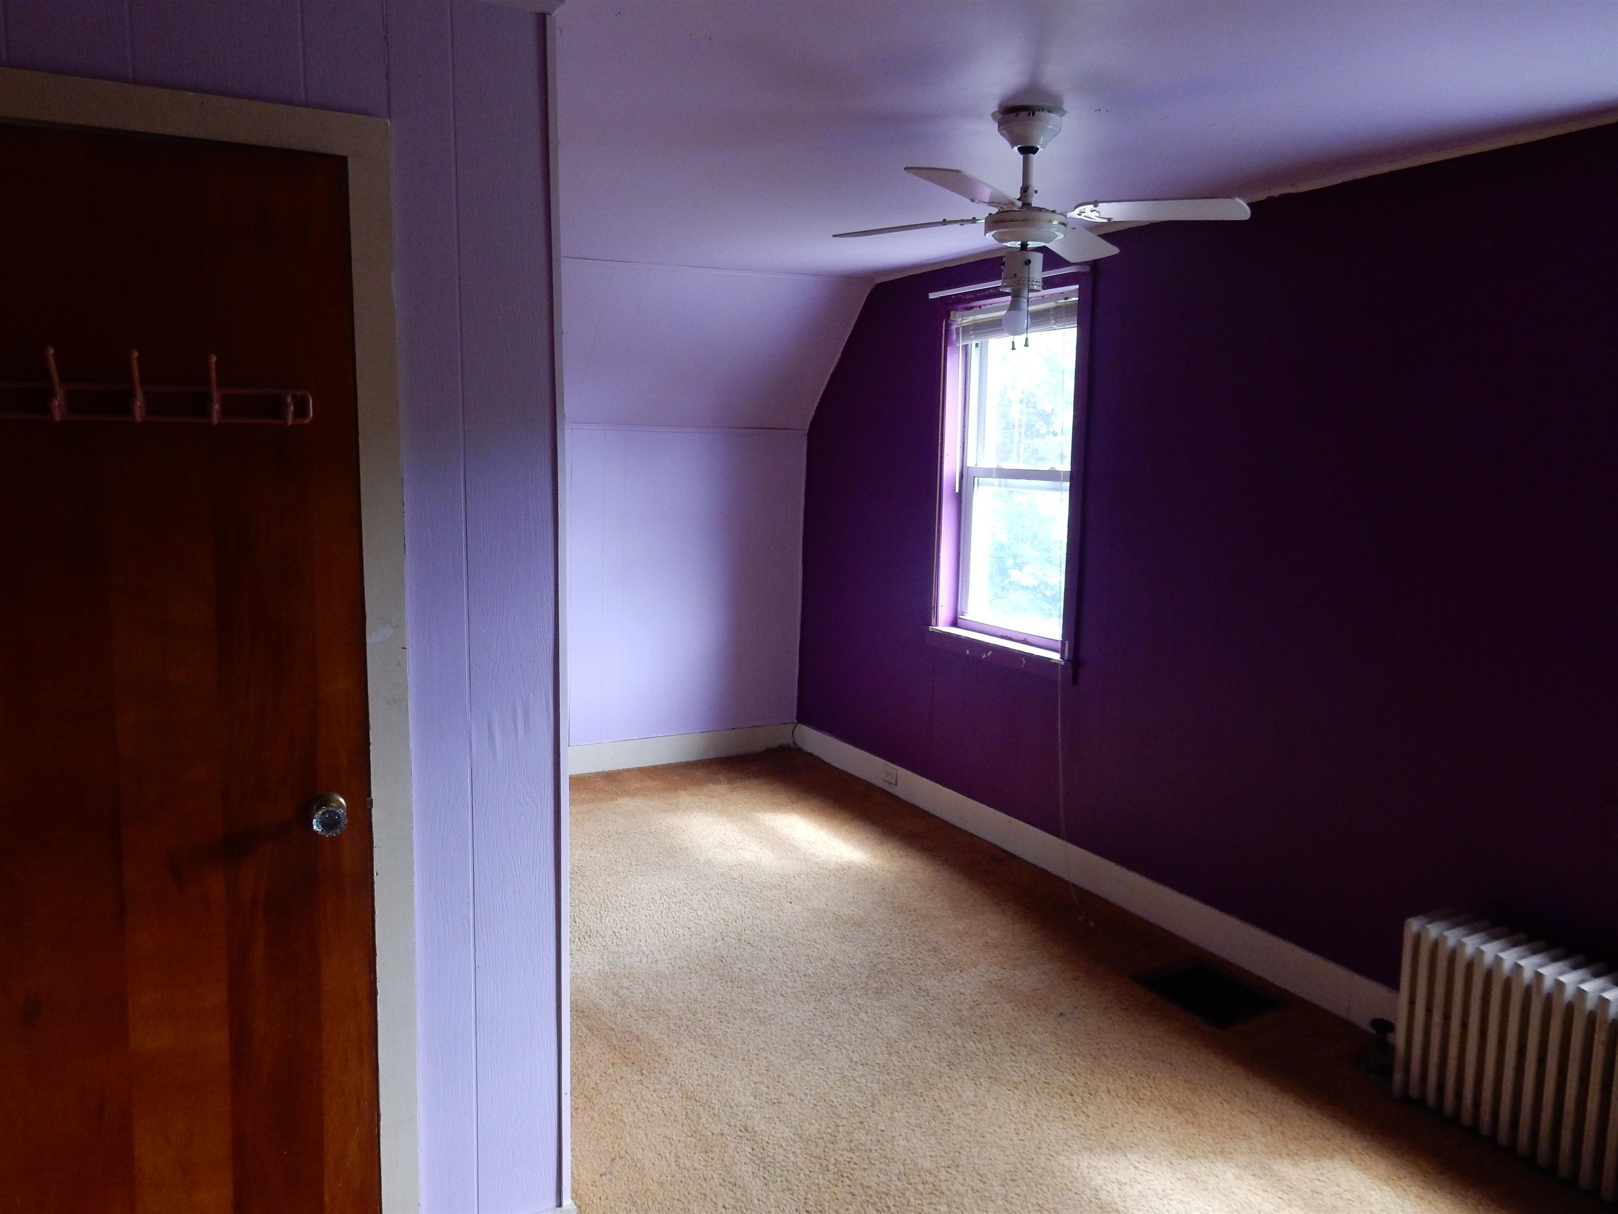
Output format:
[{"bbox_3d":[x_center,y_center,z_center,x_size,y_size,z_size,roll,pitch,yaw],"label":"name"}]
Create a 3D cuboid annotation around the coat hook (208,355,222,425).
[{"bbox_3d":[-0.883,-0.321,1.734,0.017,0.102,0.070,-3,9,-28],"label":"coat hook"}]

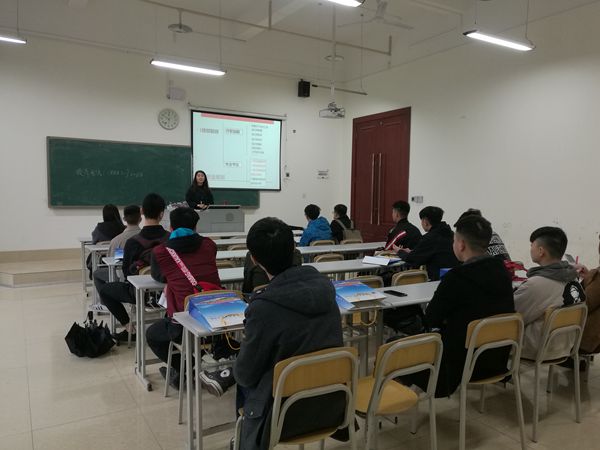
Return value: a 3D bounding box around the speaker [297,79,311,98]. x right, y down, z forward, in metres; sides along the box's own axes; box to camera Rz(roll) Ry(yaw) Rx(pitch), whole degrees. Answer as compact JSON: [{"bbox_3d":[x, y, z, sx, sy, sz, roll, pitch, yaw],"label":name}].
[{"bbox_3d":[0.103,-3.405,11.744,0.250,0.400,0.260,-1,5,-26],"label":"speaker"}]

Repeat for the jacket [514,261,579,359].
[{"bbox_3d":[1.554,0.527,3.083,0.520,0.610,0.500,-2,5,-36],"label":"jacket"}]

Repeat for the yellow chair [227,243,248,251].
[{"bbox_3d":[-0.757,0.600,5.572,0.440,0.780,0.490,-1,5,-30],"label":"yellow chair"}]

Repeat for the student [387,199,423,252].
[{"bbox_3d":[1.101,0.390,5.704,0.520,1.330,0.750,-2,5,-39],"label":"student"}]

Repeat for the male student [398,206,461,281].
[{"bbox_3d":[1.101,0.489,4.412,0.550,1.320,0.750,-2,5,-39],"label":"male student"}]

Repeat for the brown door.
[{"bbox_3d":[1.973,-1.068,11.619,0.100,3.335,2.117,-2,5,-31],"label":"brown door"}]

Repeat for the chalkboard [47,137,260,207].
[{"bbox_3d":[-2.444,-0.879,8.505,3.790,1.155,0.060,-1,5,-30],"label":"chalkboard"}]

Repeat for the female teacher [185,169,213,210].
[{"bbox_3d":[-2.012,-0.300,9.571,0.500,1.613,0.360,-1,5,-21],"label":"female teacher"}]

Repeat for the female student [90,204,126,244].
[{"bbox_3d":[-2.527,0.344,6.205,0.460,1.220,0.650,-2,5,-31],"label":"female student"}]

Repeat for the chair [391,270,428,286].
[{"bbox_3d":[0.800,0.771,4.111,0.460,0.790,0.480,-2,5,-31],"label":"chair"}]

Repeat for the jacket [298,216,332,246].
[{"bbox_3d":[0.227,0.157,6.109,0.480,0.580,0.380,-2,5,-38],"label":"jacket"}]

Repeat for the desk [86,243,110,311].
[{"bbox_3d":[-1.996,0.628,6.022,1.250,0.710,0.540,-2,5,-31],"label":"desk"}]

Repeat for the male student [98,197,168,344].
[{"bbox_3d":[-1.368,0.400,4.086,0.600,1.370,0.750,-1,5,-30],"label":"male student"}]

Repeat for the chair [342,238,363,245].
[{"bbox_3d":[0.573,0.586,6.608,0.460,0.790,0.480,-2,5,-31],"label":"chair"}]

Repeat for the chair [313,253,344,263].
[{"bbox_3d":[0.181,0.665,4.894,0.440,0.780,0.490,-1,5,-30],"label":"chair"}]

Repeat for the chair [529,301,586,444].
[{"bbox_3d":[1.438,0.831,2.896,0.440,0.780,0.490,-1,5,-30],"label":"chair"}]

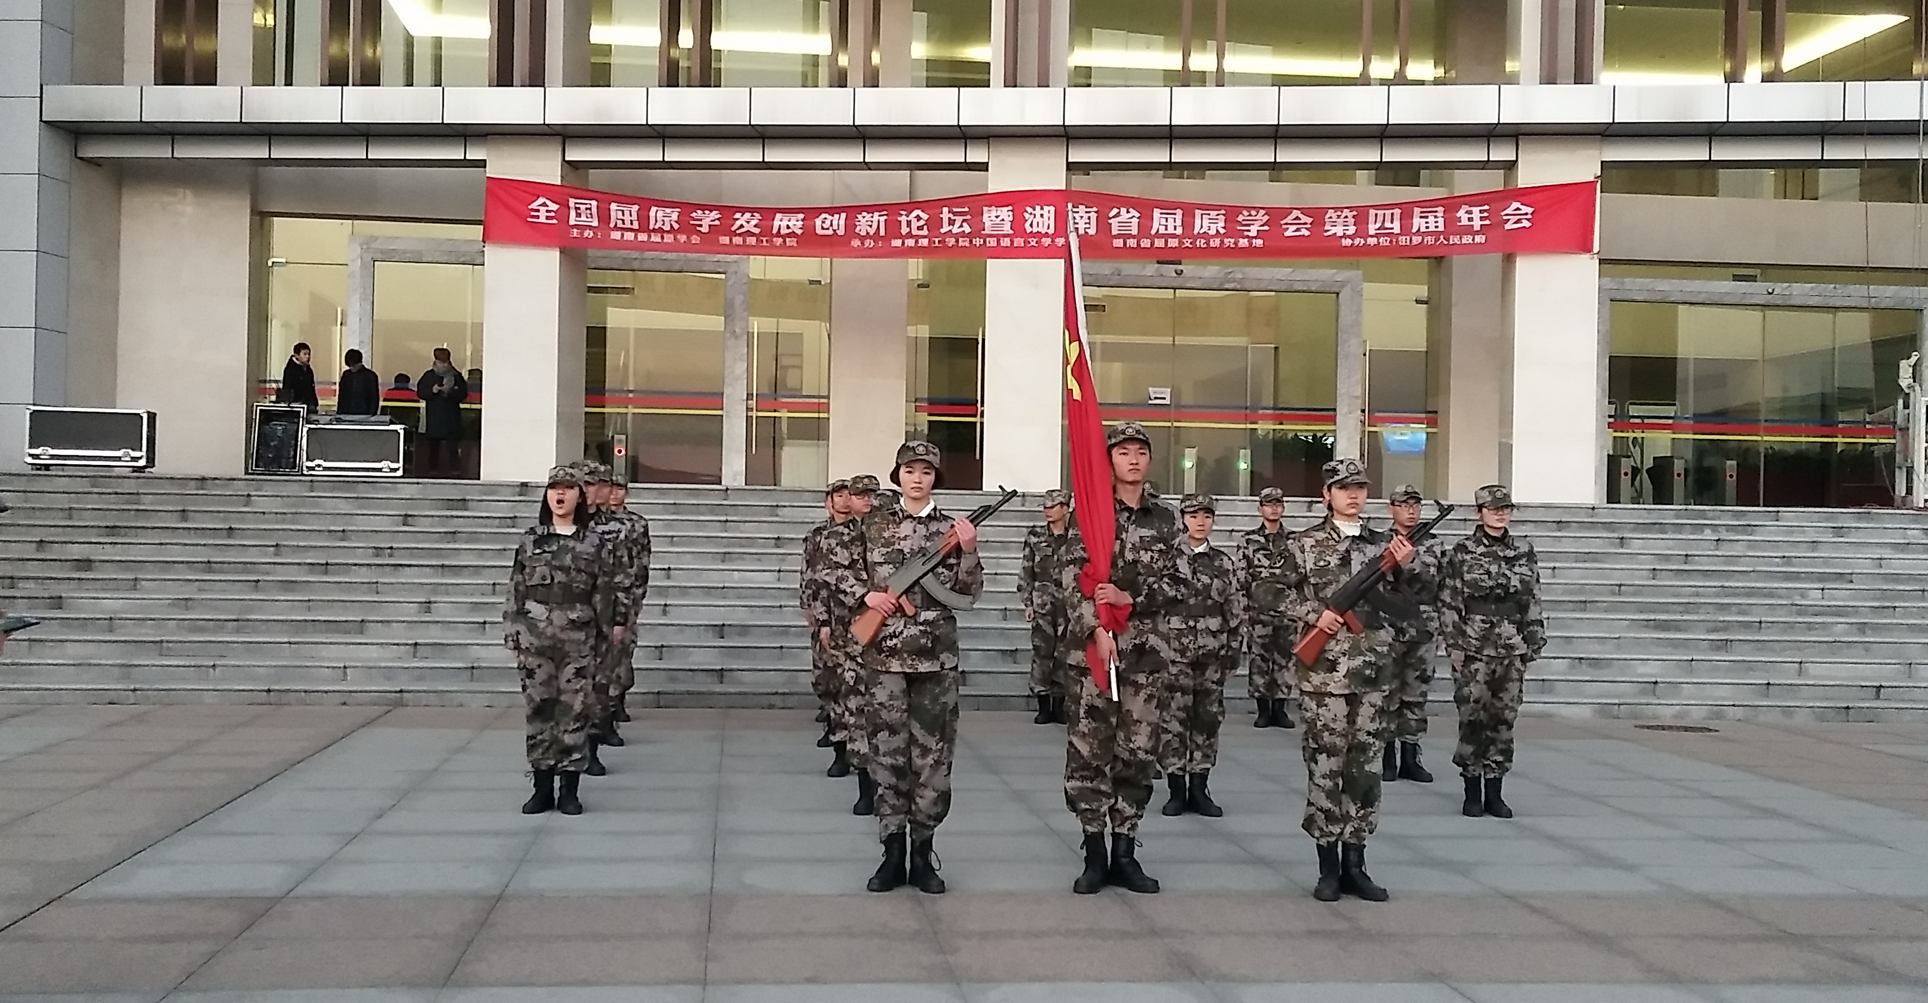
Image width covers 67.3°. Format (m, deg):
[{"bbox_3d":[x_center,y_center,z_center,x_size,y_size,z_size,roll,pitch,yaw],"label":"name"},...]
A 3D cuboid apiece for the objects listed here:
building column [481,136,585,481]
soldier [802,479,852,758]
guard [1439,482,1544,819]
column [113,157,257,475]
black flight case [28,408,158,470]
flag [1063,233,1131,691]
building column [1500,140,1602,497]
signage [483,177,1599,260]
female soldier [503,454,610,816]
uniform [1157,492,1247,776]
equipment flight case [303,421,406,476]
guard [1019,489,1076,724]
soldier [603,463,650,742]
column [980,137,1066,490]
[{"bbox_3d":[-5.223,-2.240,17.678,0.910,4.190,0.820,1,-1,4],"label":"building column"},{"bbox_3d":[-0.807,0.732,9.400,0.510,1.720,0.330,1,0,-9],"label":"soldier"},{"bbox_3d":[2.678,0.742,7.335,0.480,1.670,0.310,1,-1,-6],"label":"guard"},{"bbox_3d":[-9.664,-2.189,18.282,1.620,3.920,0.550,1,-1,4],"label":"column"},{"bbox_3d":[-9.021,-0.613,15.011,1.070,0.630,0.500,1,0,-19],"label":"black flight case"},{"bbox_3d":[0.481,-0.154,5.500,0.210,1.737,0.170,-4,0,-5],"label":"flag"},{"bbox_3d":[6.756,-2.004,16.816,0.910,4.190,0.820,1,-1,4],"label":"building column"},{"bbox_3d":[0.680,-3.228,16.470,12.640,0.900,0.080,1,0,5],"label":"signage"},{"bbox_3d":[-2.055,0.693,7.250,0.520,1.730,0.330,1,0,-10],"label":"female soldier"},{"bbox_3d":[1.187,0.767,7.268,0.470,1.594,0.310,1,-1,-5],"label":"uniform"},{"bbox_3d":[-6.806,-0.530,16.345,1.090,0.610,0.500,1,-1,-6],"label":"equipment flight case"},{"bbox_3d":[0.670,0.763,10.650,0.510,1.720,0.330,1,0,-5],"label":"guard"},{"bbox_3d":[-2.398,0.706,10.000,0.520,1.730,0.330,1,0,-10],"label":"soldier"},{"bbox_3d":[0.754,-2.122,17.247,0.910,4.190,0.820,1,-1,4],"label":"column"}]

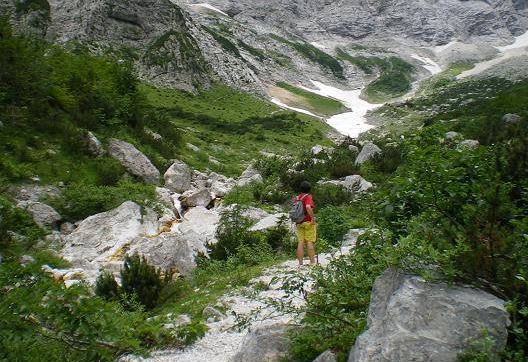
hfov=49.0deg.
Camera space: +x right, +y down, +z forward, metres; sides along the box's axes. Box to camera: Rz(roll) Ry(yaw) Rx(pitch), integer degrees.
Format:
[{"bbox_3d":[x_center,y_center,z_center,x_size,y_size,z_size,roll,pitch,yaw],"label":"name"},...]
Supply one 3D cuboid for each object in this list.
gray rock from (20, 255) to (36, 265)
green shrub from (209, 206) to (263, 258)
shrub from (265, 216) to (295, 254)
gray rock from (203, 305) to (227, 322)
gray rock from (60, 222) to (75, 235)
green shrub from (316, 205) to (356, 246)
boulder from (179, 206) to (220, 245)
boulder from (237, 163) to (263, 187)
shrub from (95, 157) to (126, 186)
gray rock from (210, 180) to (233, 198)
[{"bbox_3d":[-4.998,1.687,12.300,0.329,0.204,0.306,0,-3,0],"label":"gray rock"},{"bbox_3d":[-0.634,1.146,12.900,1.202,1.202,1.150,0,3,-3],"label":"green shrub"},{"bbox_3d":[0.390,1.265,13.700,0.756,0.898,0.800,0,3,2],"label":"shrub"},{"bbox_3d":[-0.598,1.600,7.000,0.290,0.193,0.250,0,3,-5],"label":"gray rock"},{"bbox_3d":[-5.187,1.254,15.300,0.358,0.355,0.333,0,-3,0],"label":"gray rock"},{"bbox_3d":[1.727,1.075,14.000,0.890,0.928,0.872,0,-3,0],"label":"green shrub"},{"bbox_3d":[-1.647,1.136,14.800,1.040,0.981,1.072,0,-3,0],"label":"boulder"},{"bbox_3d":[-0.550,-0.209,22.000,0.987,0.911,0.950,0,3,-1],"label":"boulder"},{"bbox_3d":[-5.429,-0.336,20.500,1.098,0.951,1.075,0,-3,0],"label":"shrub"},{"bbox_3d":[-1.467,0.259,20.000,0.759,0.621,0.700,0,3,-4],"label":"gray rock"}]

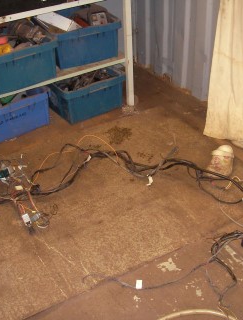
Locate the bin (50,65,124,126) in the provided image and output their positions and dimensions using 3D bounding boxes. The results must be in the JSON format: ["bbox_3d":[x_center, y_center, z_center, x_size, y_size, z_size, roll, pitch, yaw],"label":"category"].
[{"bbox_3d":[-0.306,-0.500,3.234,0.439,0.244,0.540,-22,37,-28],"label":"bin"}]

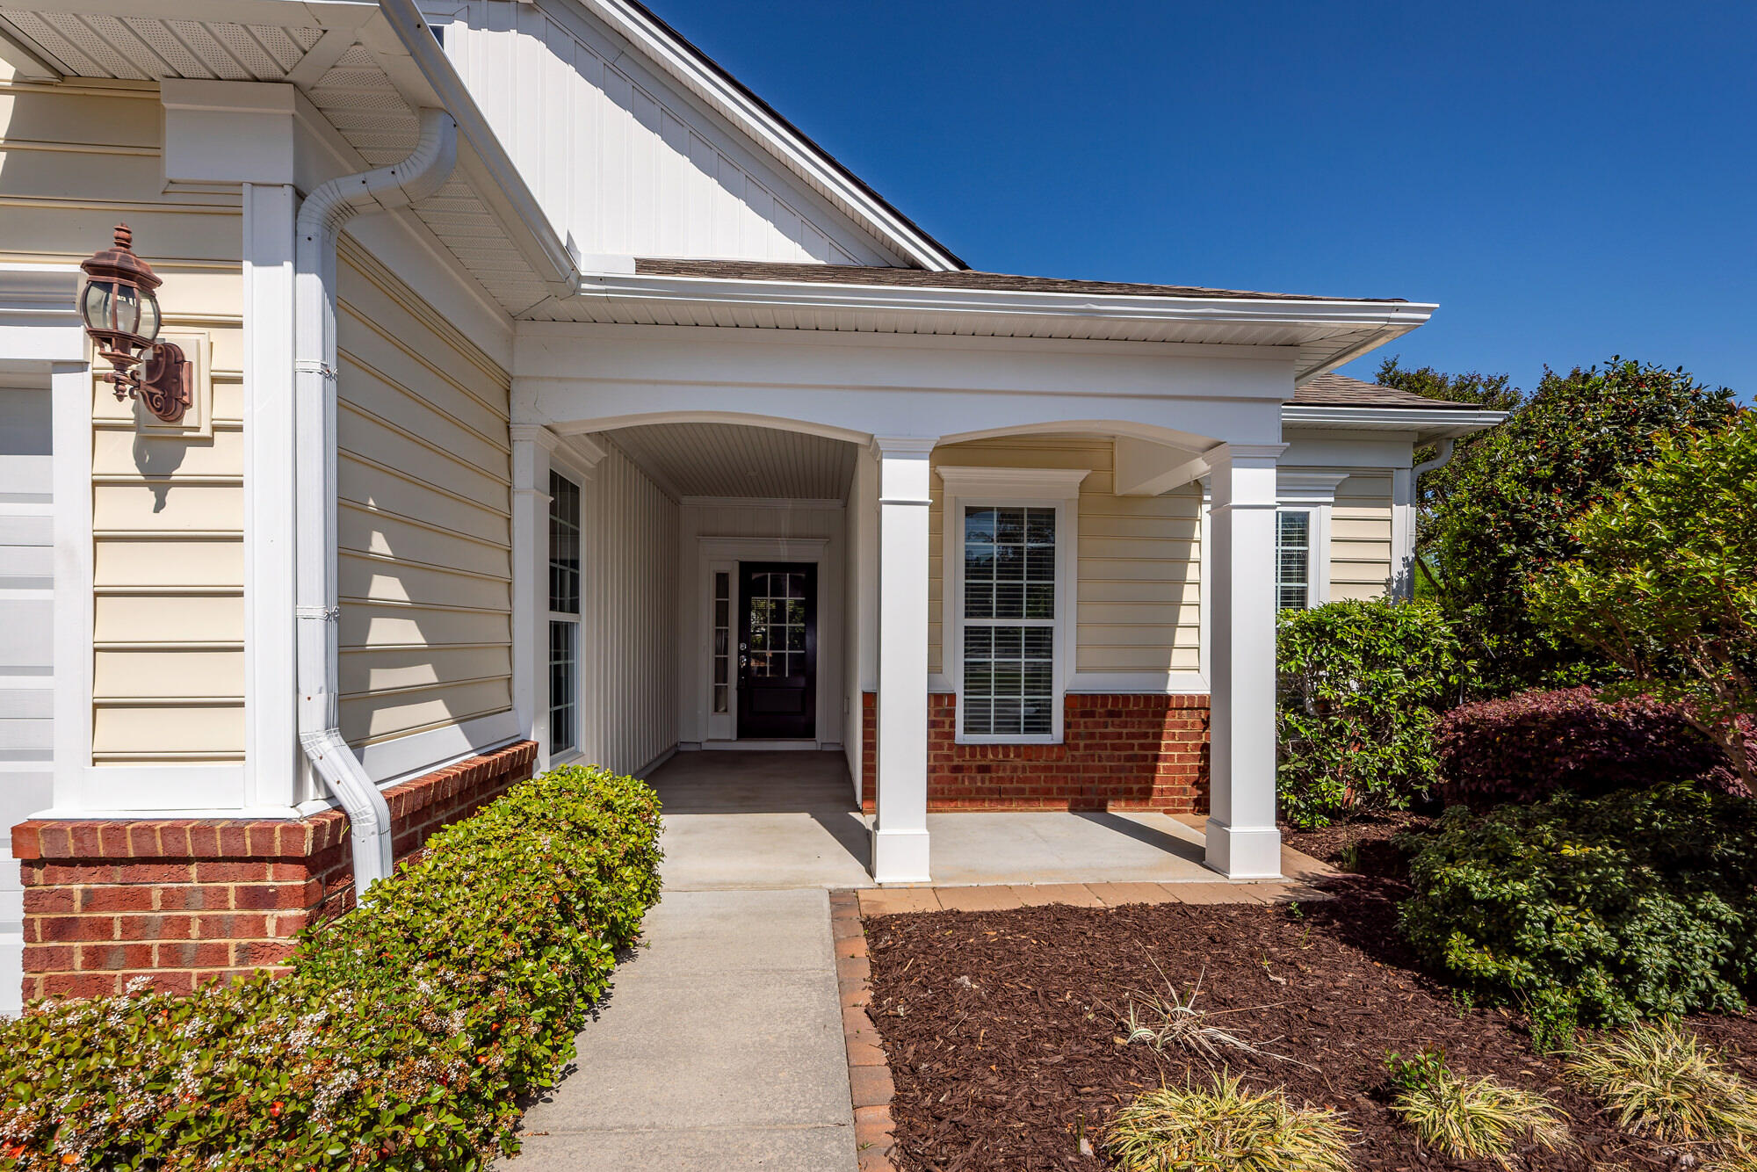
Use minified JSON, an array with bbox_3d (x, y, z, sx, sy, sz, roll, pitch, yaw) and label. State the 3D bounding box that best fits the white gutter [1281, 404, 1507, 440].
[{"bbox_3d":[3.660,-1.215,5.830,1.850,0.150,0.460,0,-2,-4],"label":"white gutter"}]

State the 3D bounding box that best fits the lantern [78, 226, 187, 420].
[{"bbox_3d":[-2.075,-0.730,2.180,0.170,0.510,0.270,0,-2,-4],"label":"lantern"}]

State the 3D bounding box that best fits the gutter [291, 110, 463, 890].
[{"bbox_3d":[-1.540,-0.100,2.430,0.480,2.750,0.100,0,-2,-4],"label":"gutter"}]

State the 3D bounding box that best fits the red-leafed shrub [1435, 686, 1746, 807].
[{"bbox_3d":[4.680,1.170,5.000,1.900,1.000,1.300,0,-2,-4],"label":"red-leafed shrub"}]

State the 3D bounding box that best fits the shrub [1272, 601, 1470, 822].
[{"bbox_3d":[3.400,0.880,5.550,1.350,1.580,0.850,0,-2,-4],"label":"shrub"}]

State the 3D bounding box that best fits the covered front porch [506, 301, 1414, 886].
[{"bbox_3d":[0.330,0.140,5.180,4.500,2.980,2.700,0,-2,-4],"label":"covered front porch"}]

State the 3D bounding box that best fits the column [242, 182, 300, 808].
[{"bbox_3d":[-1.835,-0.270,2.420,0.165,1.890,0.160,0,-2,-4],"label":"column"}]

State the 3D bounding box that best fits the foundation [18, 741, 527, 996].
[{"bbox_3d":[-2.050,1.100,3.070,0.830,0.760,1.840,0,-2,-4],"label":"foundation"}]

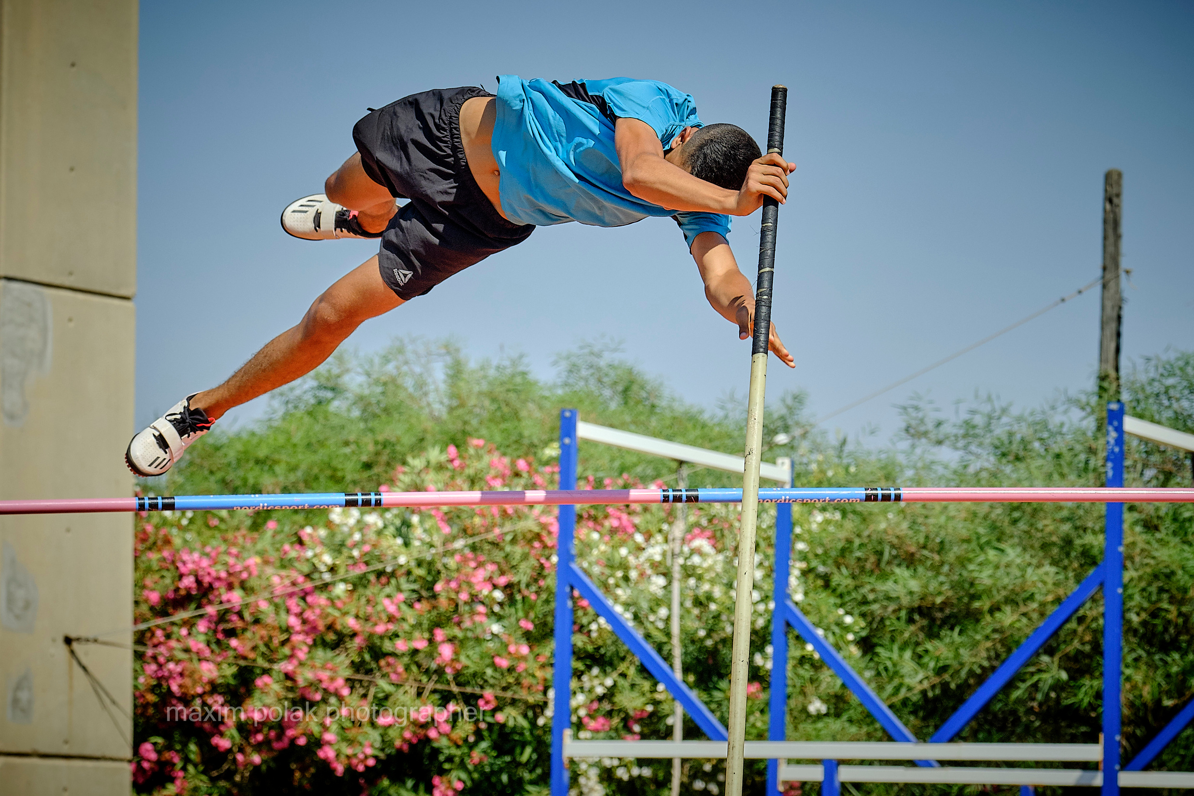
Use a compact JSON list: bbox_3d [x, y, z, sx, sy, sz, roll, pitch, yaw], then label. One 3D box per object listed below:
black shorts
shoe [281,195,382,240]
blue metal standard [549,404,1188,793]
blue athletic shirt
[{"bbox_3d":[-0.327,-0.432,10.050,0.360,0.370,0.280,-26,21,3],"label":"black shorts"},{"bbox_3d":[-0.515,-0.366,10.050,0.265,0.097,0.115,-3,3,-6],"label":"shoe"},{"bbox_3d":[1.292,1.783,19.358,2.251,3.300,2.216,-1,-6,24],"label":"blue metal standard"},{"bbox_3d":[0.031,-0.477,9.970,0.470,0.380,0.280,5,20,15],"label":"blue athletic shirt"}]

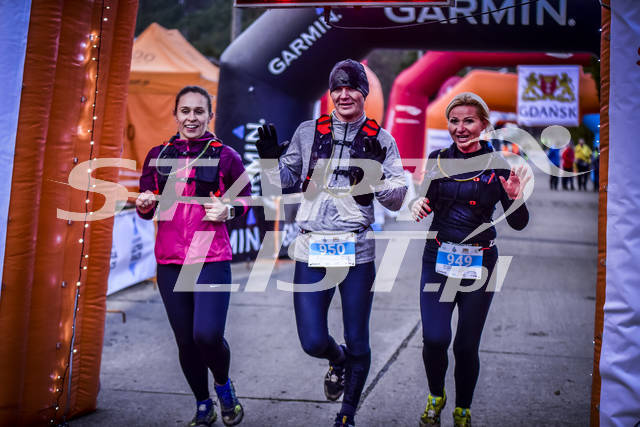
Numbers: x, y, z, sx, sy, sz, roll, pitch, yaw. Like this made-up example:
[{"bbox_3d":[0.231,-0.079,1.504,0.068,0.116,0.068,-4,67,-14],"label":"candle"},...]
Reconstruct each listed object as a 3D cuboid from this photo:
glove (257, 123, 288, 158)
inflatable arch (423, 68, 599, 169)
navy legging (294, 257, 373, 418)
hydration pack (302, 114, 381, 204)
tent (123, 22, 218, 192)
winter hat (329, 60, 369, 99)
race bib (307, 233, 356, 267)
[{"bbox_3d":[-0.216,-0.333,6.360,0.145,0.175,0.070,0,3,-3],"label":"glove"},{"bbox_3d":[6.600,-2.700,45.000,6.800,3.950,1.300,0,3,5],"label":"inflatable arch"},{"bbox_3d":[0.062,0.530,6.560,0.380,0.820,0.480,0,3,3],"label":"navy legging"},{"bbox_3d":[0.100,-0.253,6.500,0.360,0.430,0.270,0,3,3],"label":"hydration pack"},{"bbox_3d":[-2.750,-1.310,21.500,2.800,3.300,3.100,0,3,8],"label":"tent"},{"bbox_3d":[0.135,-0.620,6.400,0.178,0.185,0.220,1,2,17],"label":"winter hat"},{"bbox_3d":[0.058,0.168,6.400,0.218,0.158,0.015,0,1,3],"label":"race bib"}]

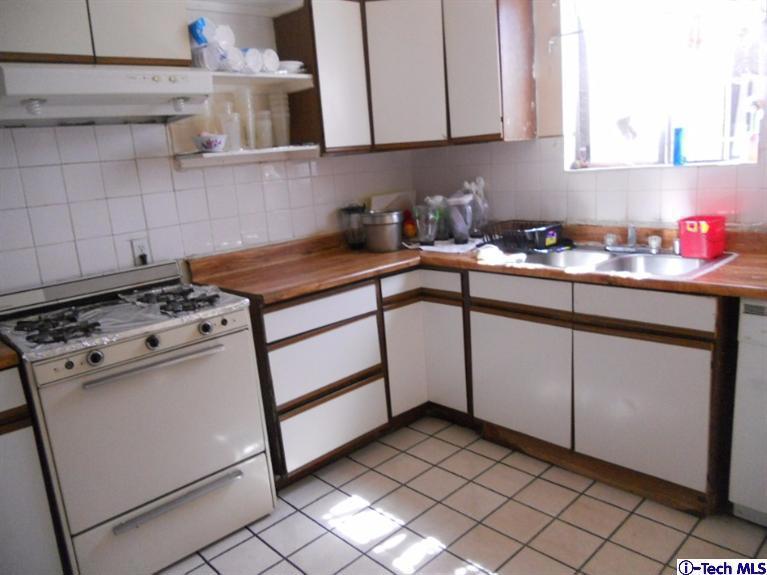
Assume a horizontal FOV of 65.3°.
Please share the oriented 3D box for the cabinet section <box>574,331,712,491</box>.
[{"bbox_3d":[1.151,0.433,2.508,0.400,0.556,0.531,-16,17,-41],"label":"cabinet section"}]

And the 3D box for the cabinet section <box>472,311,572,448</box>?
[{"bbox_3d":[0.774,0.375,2.902,0.400,0.556,0.540,-16,17,-41],"label":"cabinet section"}]

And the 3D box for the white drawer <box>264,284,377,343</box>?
[{"bbox_3d":[-0.399,0.089,2.805,0.617,0.126,0.420,-16,17,-41],"label":"white drawer"}]

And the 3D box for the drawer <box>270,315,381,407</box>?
[{"bbox_3d":[-0.382,0.300,2.852,0.617,0.244,0.420,-16,17,-41],"label":"drawer"}]

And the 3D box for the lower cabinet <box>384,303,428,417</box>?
[{"bbox_3d":[-0.030,0.349,3.218,0.273,0.551,0.450,-16,17,-41],"label":"lower cabinet"}]

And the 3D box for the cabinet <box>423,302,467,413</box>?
[{"bbox_3d":[0.477,0.313,3.200,0.450,0.551,0.265,-16,17,-41],"label":"cabinet"}]

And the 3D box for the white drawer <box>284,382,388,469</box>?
[{"bbox_3d":[-0.358,0.603,2.920,0.617,0.236,0.420,-16,17,-41],"label":"white drawer"}]

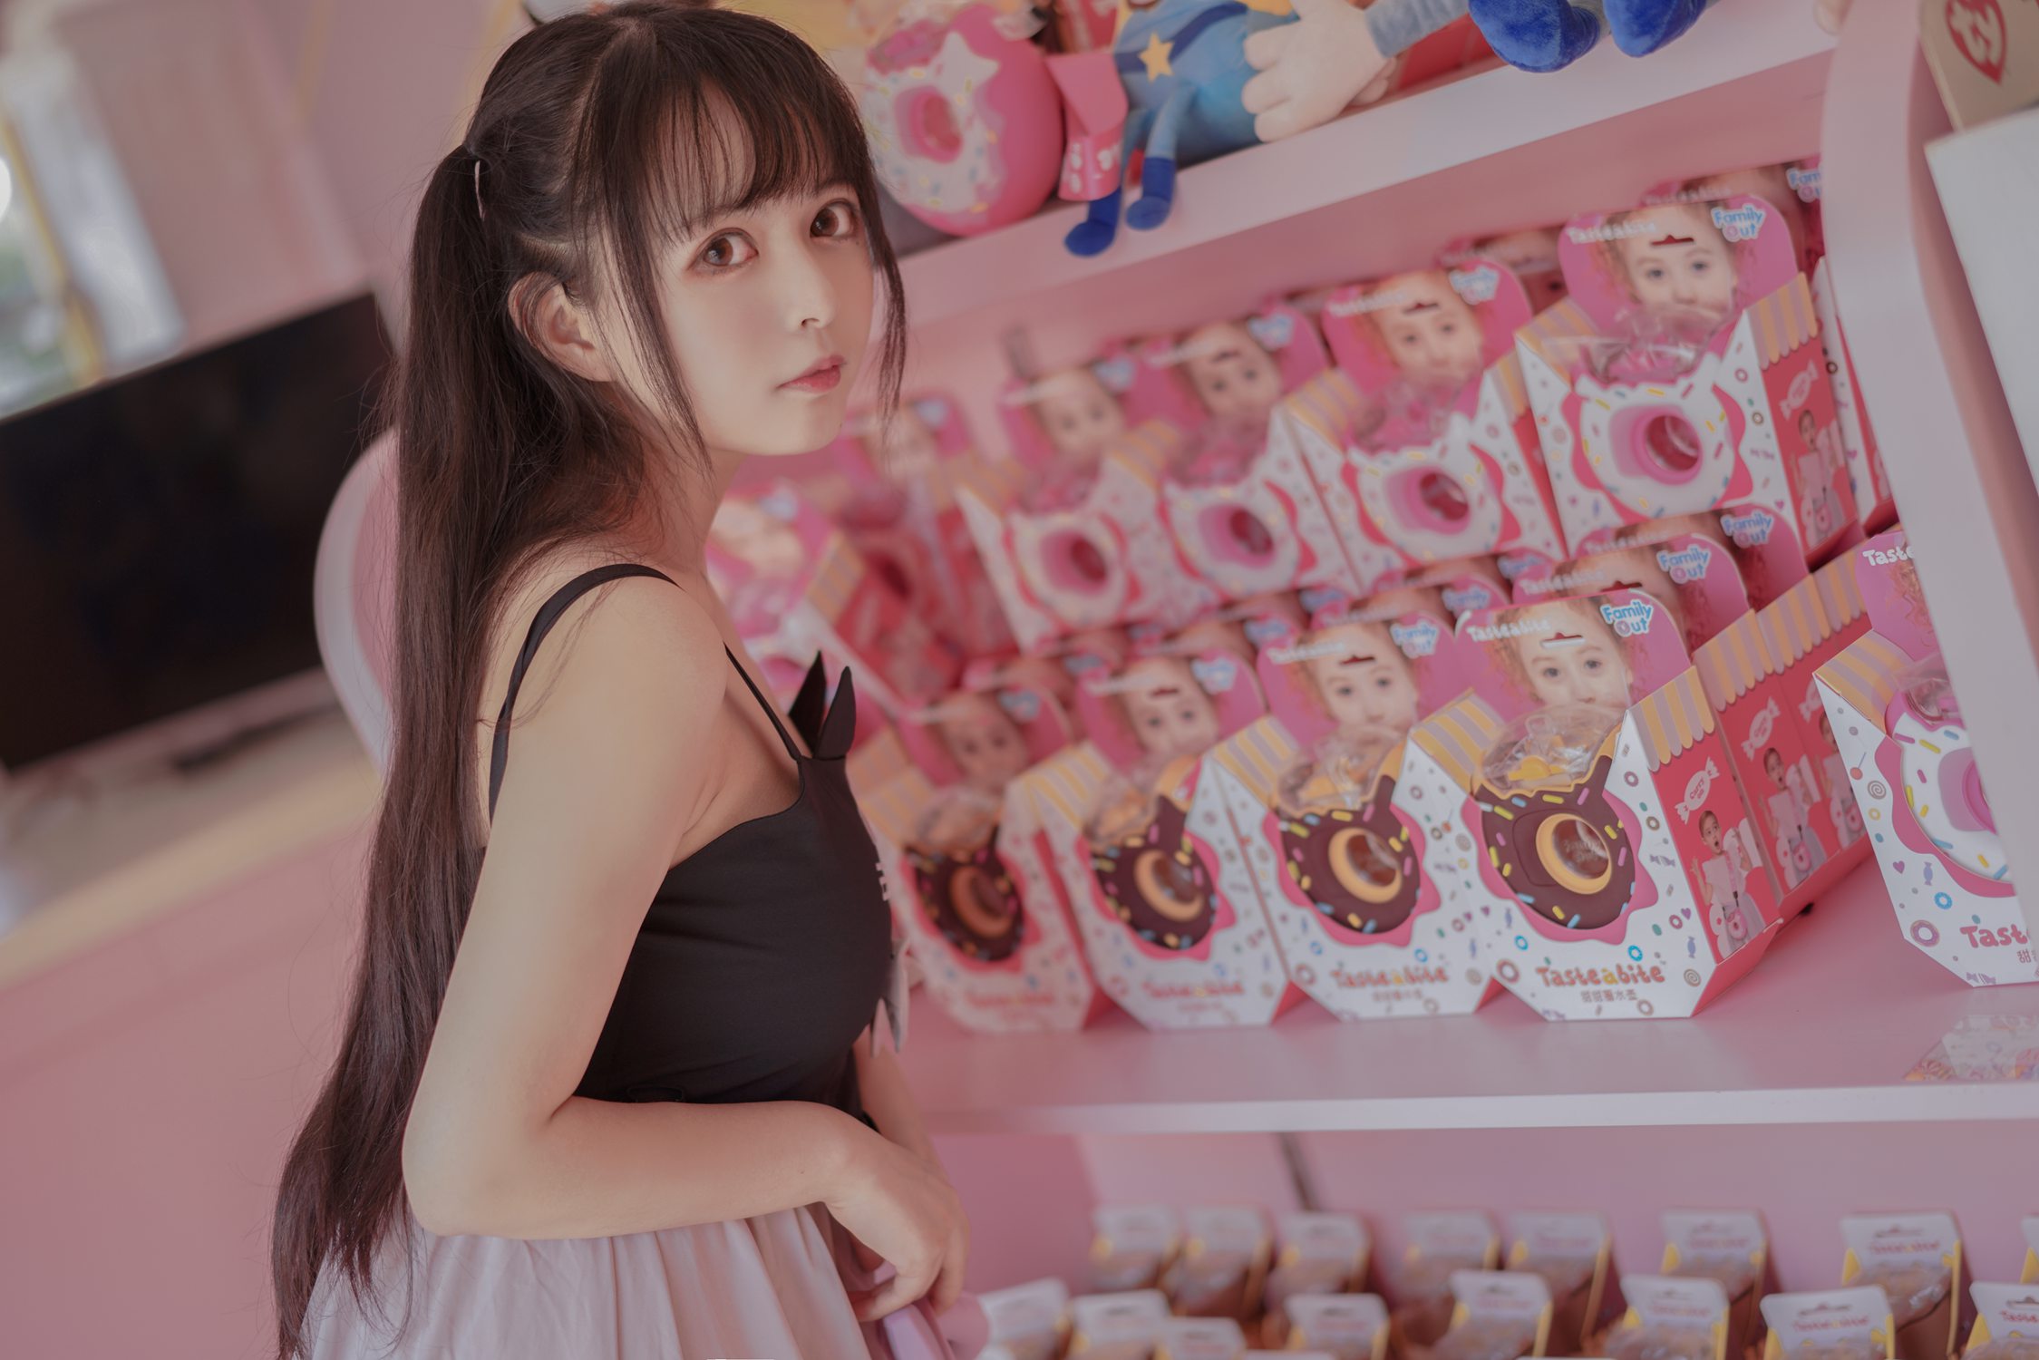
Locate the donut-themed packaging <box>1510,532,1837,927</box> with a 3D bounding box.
[{"bbox_3d":[0.360,0.042,1.794,0.164,0.229,0.064,-10,15,48],"label":"donut-themed packaging"}]

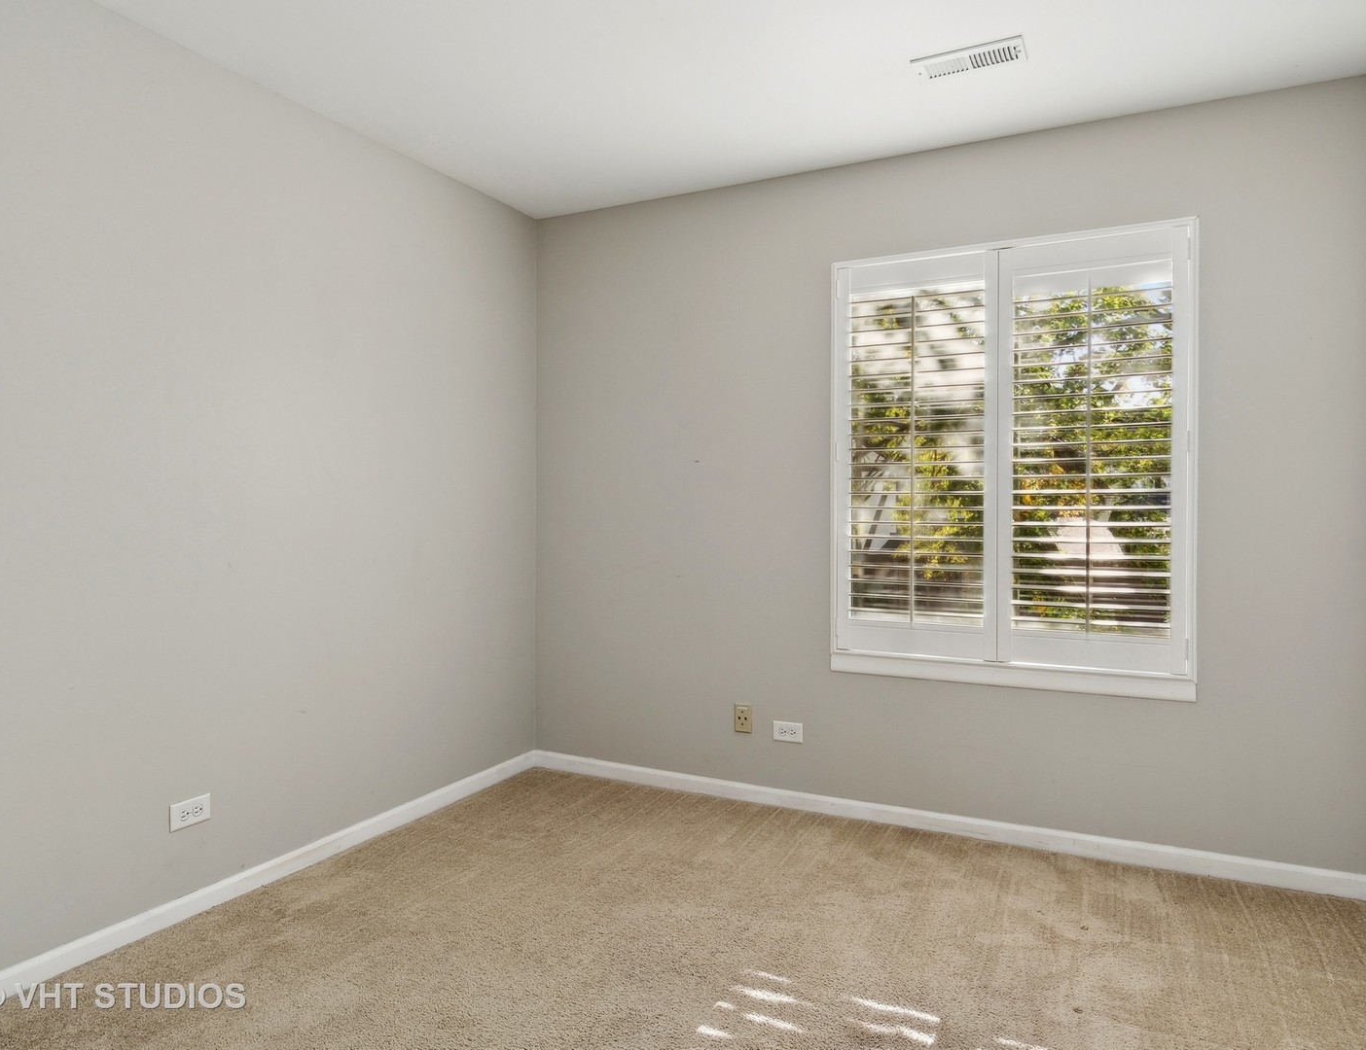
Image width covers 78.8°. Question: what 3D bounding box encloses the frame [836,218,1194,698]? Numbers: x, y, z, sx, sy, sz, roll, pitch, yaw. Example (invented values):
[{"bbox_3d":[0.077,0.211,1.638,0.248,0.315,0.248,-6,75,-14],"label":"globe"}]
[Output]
[{"bbox_3d":[1.070,-0.218,2.820,1.130,1.430,0.070,0,1,25],"label":"frame"}]

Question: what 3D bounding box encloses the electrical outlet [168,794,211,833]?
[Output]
[{"bbox_3d":[-1.351,0.793,2.285,0.009,0.071,0.115,0,1,27],"label":"electrical outlet"}]

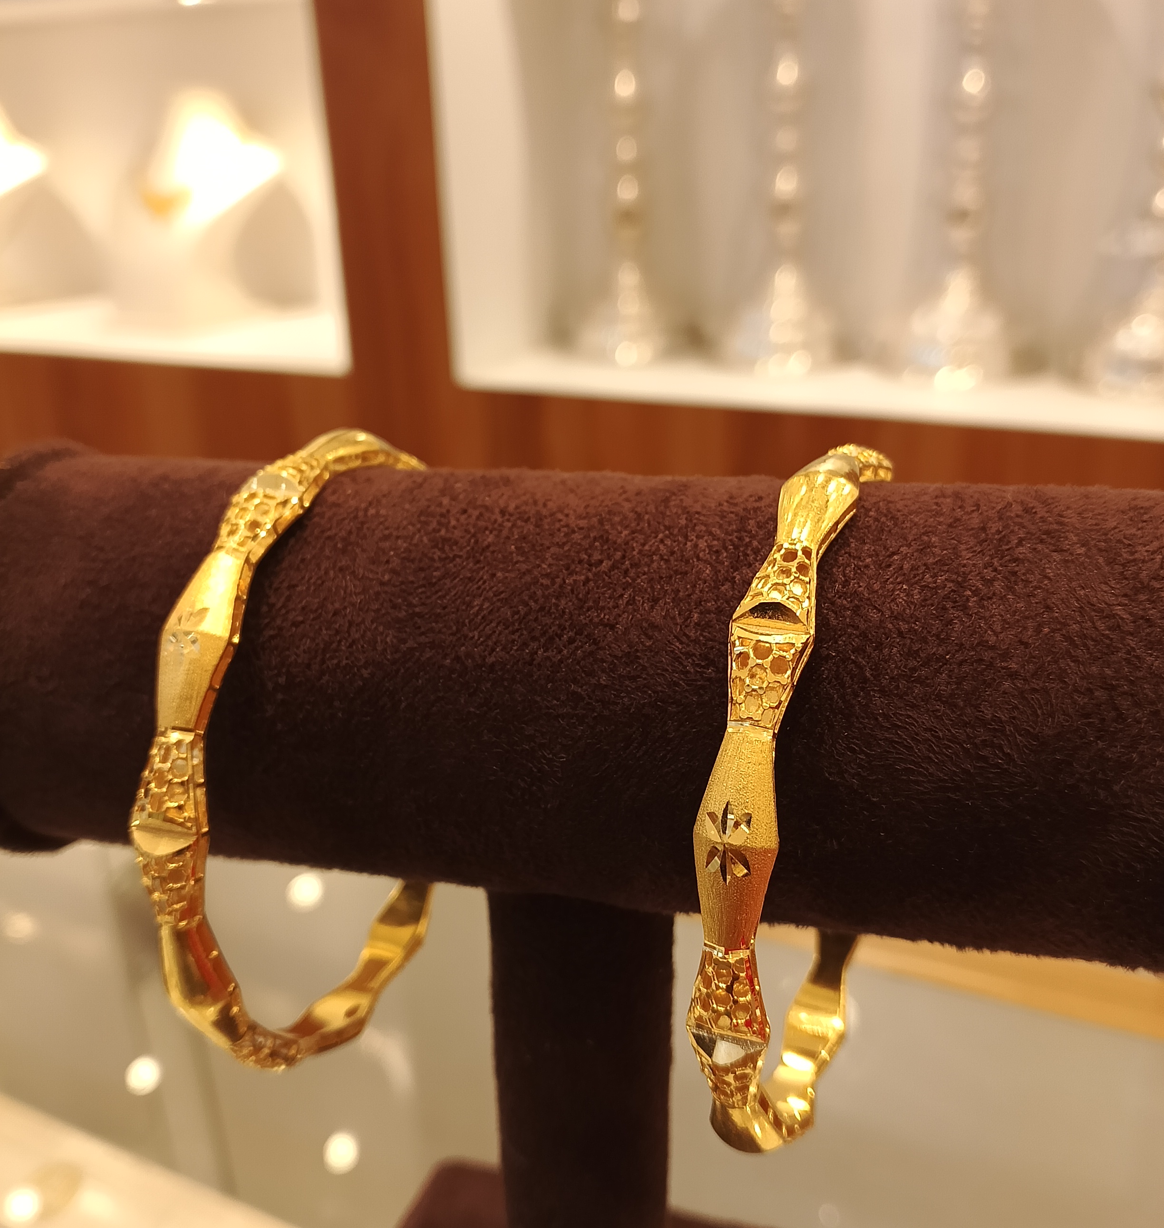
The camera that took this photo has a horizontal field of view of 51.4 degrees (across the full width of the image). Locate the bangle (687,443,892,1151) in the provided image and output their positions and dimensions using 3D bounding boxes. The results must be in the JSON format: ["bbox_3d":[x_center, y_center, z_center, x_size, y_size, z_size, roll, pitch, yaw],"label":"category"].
[{"bbox_3d":[0.024,0.018,0.122,0.007,0.067,0.067,7,21,22],"label":"bangle"}]

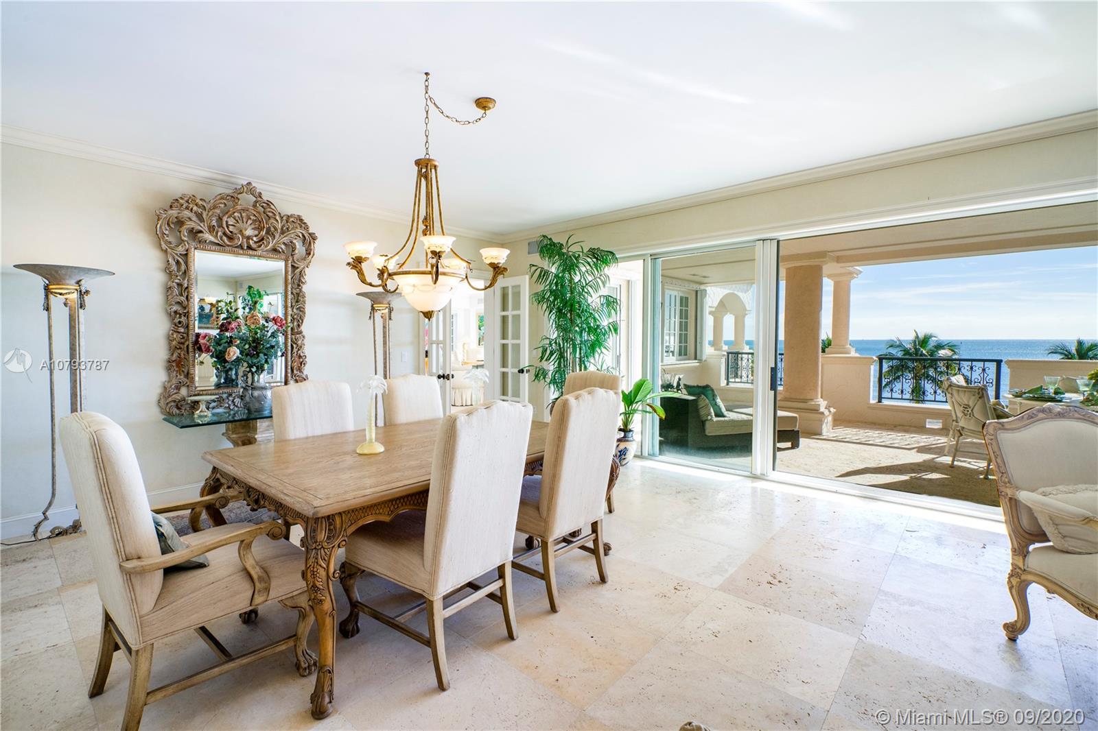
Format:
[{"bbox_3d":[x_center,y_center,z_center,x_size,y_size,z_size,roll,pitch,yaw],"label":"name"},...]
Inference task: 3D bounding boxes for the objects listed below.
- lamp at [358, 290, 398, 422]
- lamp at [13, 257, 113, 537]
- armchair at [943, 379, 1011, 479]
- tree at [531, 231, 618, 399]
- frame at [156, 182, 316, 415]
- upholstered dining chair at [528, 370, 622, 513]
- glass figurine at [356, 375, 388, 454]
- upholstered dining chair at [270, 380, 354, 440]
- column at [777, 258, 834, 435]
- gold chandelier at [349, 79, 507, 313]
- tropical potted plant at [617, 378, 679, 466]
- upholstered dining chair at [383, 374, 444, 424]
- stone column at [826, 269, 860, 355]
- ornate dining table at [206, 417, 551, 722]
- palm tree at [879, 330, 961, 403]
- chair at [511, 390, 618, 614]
[{"bbox_3d":[-1.849,0.171,4.993,0.460,1.890,0.460,2,4,40],"label":"lamp"},{"bbox_3d":[-3.376,0.259,3.209,0.470,1.890,0.470,2,4,40],"label":"lamp"},{"bbox_3d":[4.637,0.667,4.791,0.640,0.950,0.600,0,3,-1],"label":"armchair"},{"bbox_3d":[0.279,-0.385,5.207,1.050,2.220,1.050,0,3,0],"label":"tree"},{"bbox_3d":[-2.714,-0.646,4.128,0.130,2.000,1.250,2,4,40],"label":"frame"},{"bbox_3d":[0.146,0.626,3.634,0.600,1.150,0.700,3,4,42],"label":"upholstered dining chair"},{"bbox_3d":[-0.998,0.270,2.570,0.160,0.420,0.170,2,4,40],"label":"glass figurine"},{"bbox_3d":[-1.335,0.642,2.831,0.670,1.080,0.530,3,4,41],"label":"upholstered dining chair"},{"bbox_3d":[4.112,-0.328,7.324,0.710,2.680,0.710,2,4,40],"label":"column"},{"bbox_3d":[-0.687,-0.983,2.683,0.970,1.420,0.970,2,4,40],"label":"gold chandelier"},{"bbox_3d":[1.079,0.638,5.060,0.600,0.980,0.550,0,3,0],"label":"tropical potted plant"},{"bbox_3d":[-0.840,0.614,3.330,0.670,1.080,0.530,3,4,41],"label":"upholstered dining chair"},{"bbox_3d":[5.151,-0.948,8.030,0.440,1.500,0.440,2,4,40],"label":"stone column"},{"bbox_3d":[-0.728,0.844,2.803,1.330,0.760,1.950,2,4,40],"label":"ornate dining table"},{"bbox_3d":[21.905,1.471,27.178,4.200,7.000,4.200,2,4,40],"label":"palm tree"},{"bbox_3d":[-0.018,0.678,2.716,0.560,1.140,0.700,-3,4,-44],"label":"chair"}]

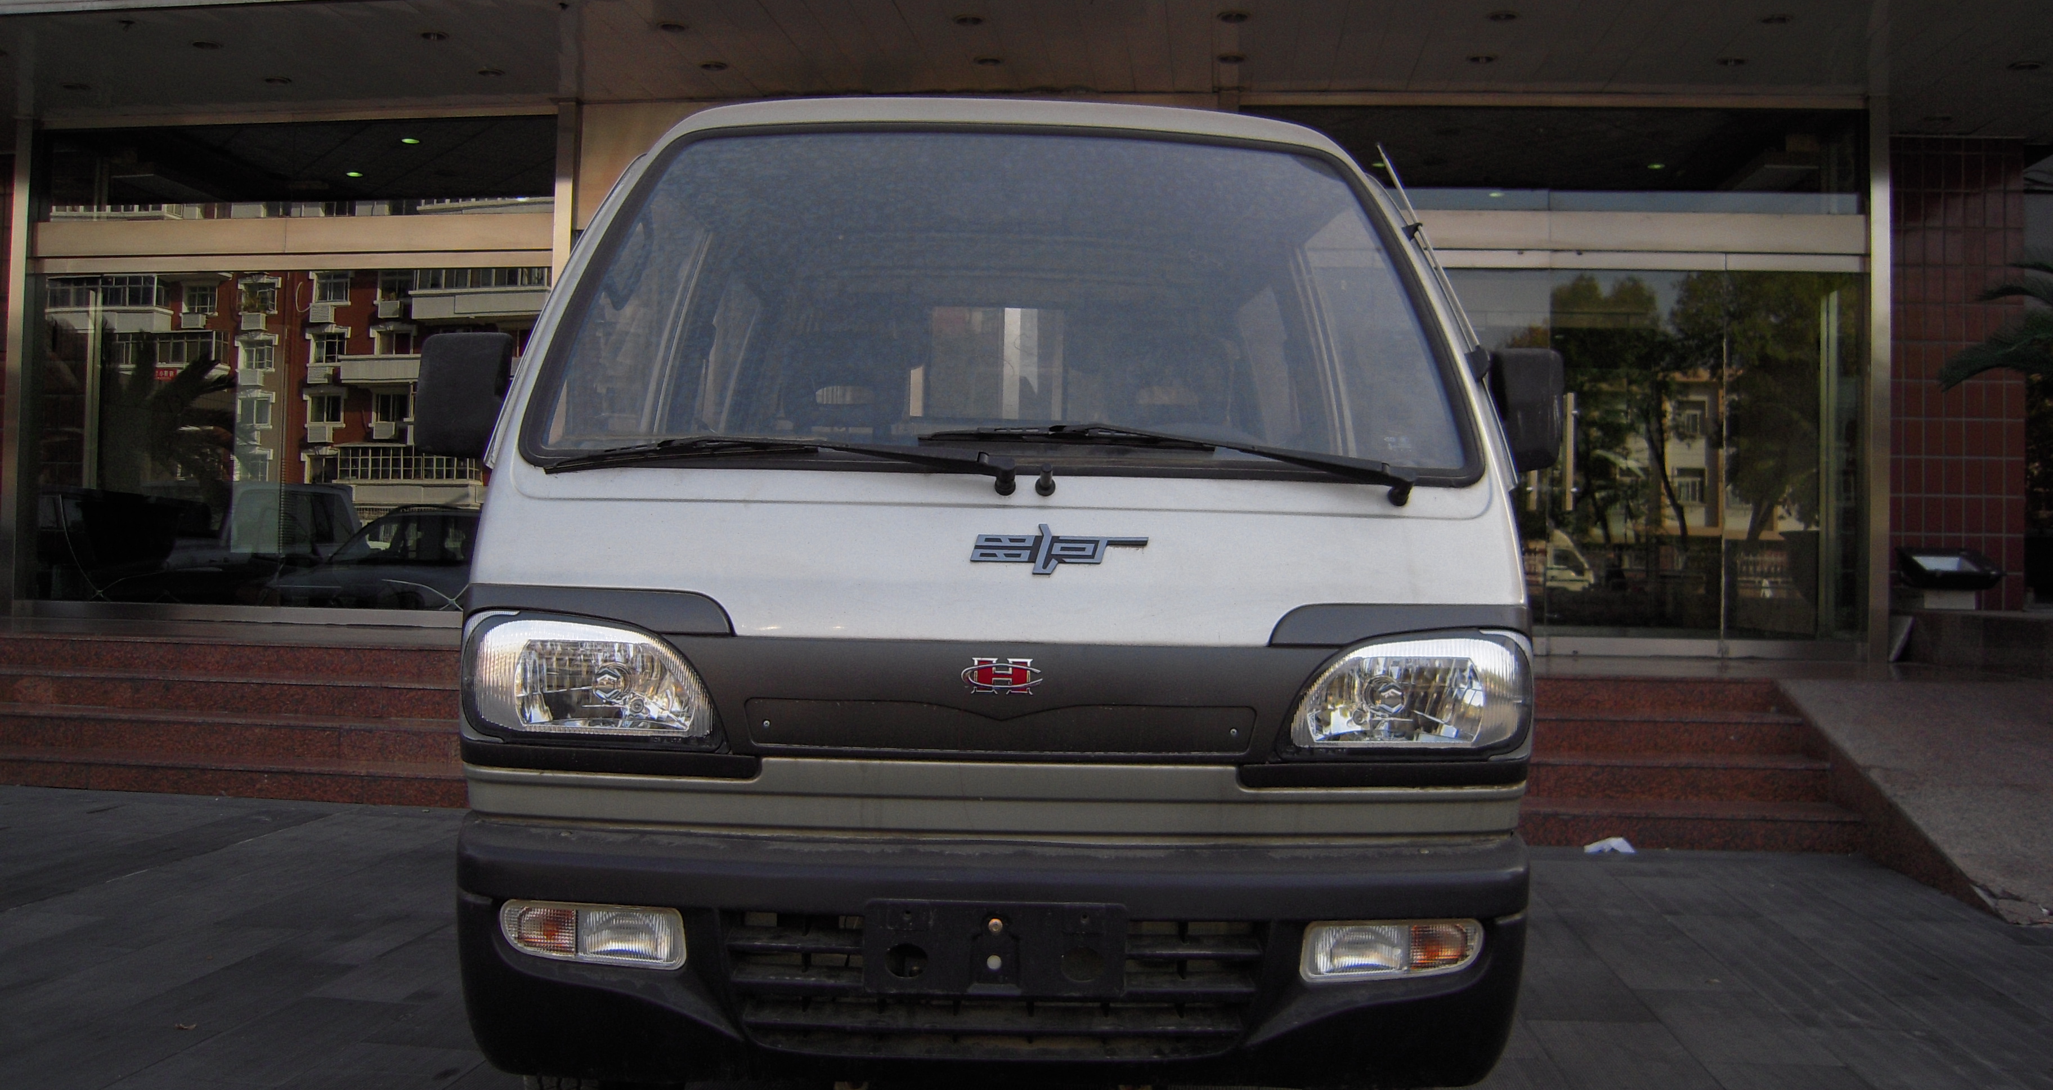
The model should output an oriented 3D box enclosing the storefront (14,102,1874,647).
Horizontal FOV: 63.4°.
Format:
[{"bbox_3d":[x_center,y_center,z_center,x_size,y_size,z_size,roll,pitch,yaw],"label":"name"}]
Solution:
[{"bbox_3d":[-0.754,-0.916,8.950,10.193,2.899,0.200,1,-1,6],"label":"storefront"}]

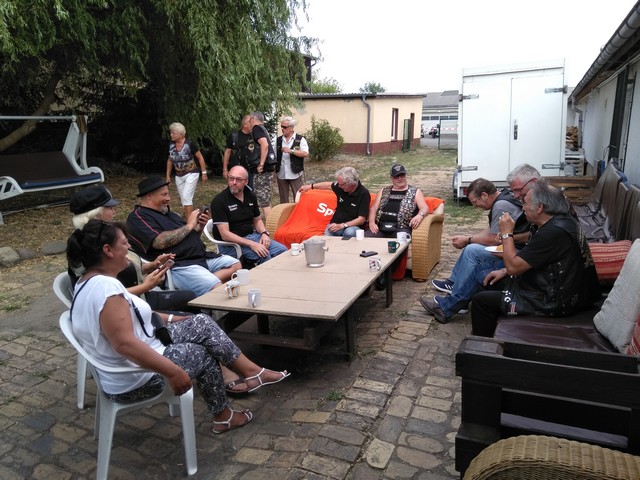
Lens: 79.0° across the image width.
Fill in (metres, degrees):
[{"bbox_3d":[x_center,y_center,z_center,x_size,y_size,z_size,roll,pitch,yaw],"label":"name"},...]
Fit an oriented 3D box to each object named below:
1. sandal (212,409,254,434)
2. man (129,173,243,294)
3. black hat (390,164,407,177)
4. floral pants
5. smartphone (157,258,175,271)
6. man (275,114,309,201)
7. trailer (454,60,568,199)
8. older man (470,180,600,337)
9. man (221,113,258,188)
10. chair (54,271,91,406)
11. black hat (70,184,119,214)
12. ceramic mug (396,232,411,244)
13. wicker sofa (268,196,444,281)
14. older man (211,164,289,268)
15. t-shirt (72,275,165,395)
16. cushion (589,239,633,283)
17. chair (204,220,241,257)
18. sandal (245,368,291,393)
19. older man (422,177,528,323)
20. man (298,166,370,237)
[{"bbox_3d":[-0.524,1.064,2.316,0.245,0.100,0.090,-10,17,-23],"label":"sandal"},{"bbox_3d":[-0.998,0.168,2.976,0.920,1.300,0.660,1,16,15],"label":"man"},{"bbox_3d":[0.825,-0.730,4.080,0.180,0.130,0.250,0,16,10],"label":"black hat"},{"bbox_3d":[-0.839,0.689,2.150,0.740,0.470,0.400,-11,17,-24],"label":"floral pants"},{"bbox_3d":[-0.924,0.154,2.300,0.070,0.009,0.145,20,60,45],"label":"smartphone"},{"bbox_3d":[-0.373,-0.852,5.523,0.500,1.730,0.380,4,17,22],"label":"man"},{"bbox_3d":[4.220,-2.560,9.294,2.050,2.400,3.800,2,16,17],"label":"trailer"},{"bbox_3d":[1.307,0.199,2.484,0.820,1.180,0.580,3,16,19],"label":"older man"},{"bbox_3d":[-1.031,-0.877,5.588,0.620,1.760,0.420,-12,18,-27],"label":"man"},{"bbox_3d":[-1.193,0.503,2.454,0.560,0.820,0.560,-5,16,-9],"label":"chair"},{"bbox_3d":[-1.353,-0.243,2.330,0.270,0.150,0.220,-6,16,-9],"label":"black hat"},{"bbox_3d":[0.787,-0.014,3.680,0.120,0.095,0.085,0,16,10],"label":"ceramic mug"},{"bbox_3d":[0.405,-0.115,4.473,1.835,0.770,0.820,4,18,26],"label":"wicker sofa"},{"bbox_3d":[-0.577,-0.029,3.507,0.850,1.280,0.620,7,19,33],"label":"older man"},{"bbox_3d":[-1.032,0.469,1.970,0.380,0.560,0.460,-11,17,-24],"label":"t-shirt"},{"bbox_3d":[1.875,0.148,2.550,0.180,0.350,0.450,-13,18,-31],"label":"cushion"},{"bbox_3d":[-0.740,0.190,3.620,0.570,0.800,0.570,5,18,29],"label":"chair"},{"bbox_3d":[-0.276,0.745,2.060,0.250,0.085,0.090,-23,20,-12],"label":"sandal"},{"bbox_3d":[1.289,0.043,3.198,0.920,1.100,0.560,2,16,17],"label":"older man"},{"bbox_3d":[0.209,-0.227,4.265,0.760,1.140,0.900,6,18,28],"label":"man"}]

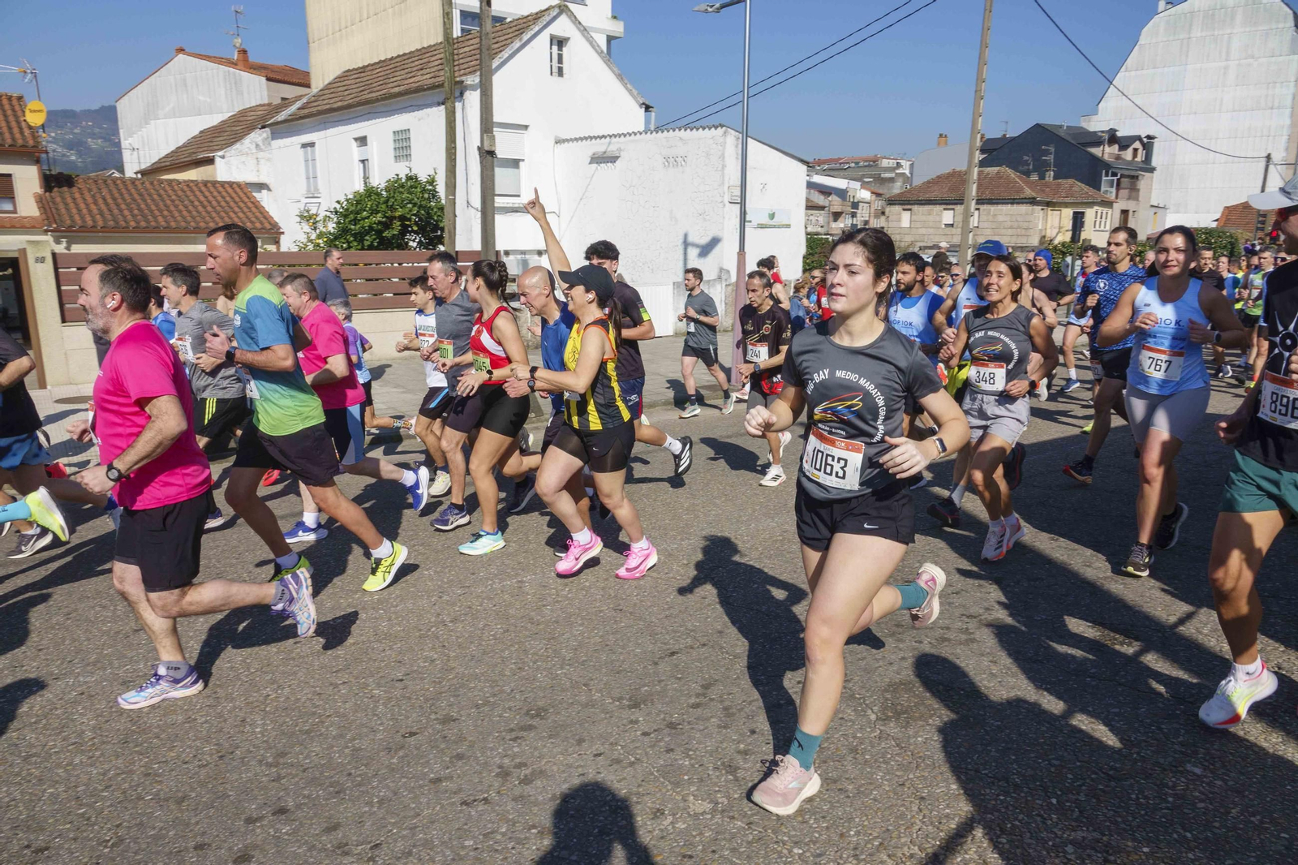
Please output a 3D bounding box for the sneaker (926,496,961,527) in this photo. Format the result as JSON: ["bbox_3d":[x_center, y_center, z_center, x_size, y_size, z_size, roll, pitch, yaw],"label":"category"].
[{"bbox_3d":[1.736,0.466,5.096,0.285,0.120,0.105,17,1,-32],"label":"sneaker"}]

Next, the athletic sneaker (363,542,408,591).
[{"bbox_3d":[-1.323,0.675,4.366,0.120,0.290,0.105,38,2,-17],"label":"athletic sneaker"}]

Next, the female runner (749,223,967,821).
[{"bbox_3d":[0.596,0.244,2.505,0.820,1.630,0.560,-11,16,-43],"label":"female runner"}]

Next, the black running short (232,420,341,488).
[{"bbox_3d":[-1.738,0.058,4.146,0.440,0.390,0.400,-8,15,-32],"label":"black running short"}]

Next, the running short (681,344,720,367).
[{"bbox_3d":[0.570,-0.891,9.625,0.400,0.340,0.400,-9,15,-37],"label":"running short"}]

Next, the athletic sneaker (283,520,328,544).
[{"bbox_3d":[-2.131,0.611,5.323,0.280,0.125,0.105,-2,12,-10],"label":"athletic sneaker"}]

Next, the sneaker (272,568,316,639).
[{"bbox_3d":[-1.303,0.628,3.188,0.125,0.285,0.105,-5,14,-30],"label":"sneaker"}]

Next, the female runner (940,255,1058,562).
[{"bbox_3d":[1.782,-0.139,4.400,0.550,1.570,0.520,-11,17,-40],"label":"female runner"}]

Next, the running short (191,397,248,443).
[{"bbox_3d":[-2.721,-0.103,5.519,0.420,0.370,0.380,-3,12,-12],"label":"running short"}]

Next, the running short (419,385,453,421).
[{"bbox_3d":[-1.543,-0.239,6.375,0.360,0.370,0.370,-8,15,-32],"label":"running short"}]

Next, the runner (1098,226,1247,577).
[{"bbox_3d":[2.511,-0.132,4.194,0.580,1.660,0.660,11,16,41],"label":"runner"}]

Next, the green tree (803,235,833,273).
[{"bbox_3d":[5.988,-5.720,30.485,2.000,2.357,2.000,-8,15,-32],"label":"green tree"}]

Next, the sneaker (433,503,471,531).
[{"bbox_3d":[-1.232,0.532,5.404,0.280,0.125,0.100,-9,15,-35],"label":"sneaker"}]

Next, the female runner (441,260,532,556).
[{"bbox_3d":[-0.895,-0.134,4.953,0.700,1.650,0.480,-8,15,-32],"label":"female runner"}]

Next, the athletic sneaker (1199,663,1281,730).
[{"bbox_3d":[1.901,0.856,2.788,0.285,0.135,0.105,-18,20,-24],"label":"athletic sneaker"}]

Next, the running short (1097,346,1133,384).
[{"bbox_3d":[3.391,-0.504,6.240,0.370,0.370,0.380,-8,15,-32],"label":"running short"}]

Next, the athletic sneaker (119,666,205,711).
[{"bbox_3d":[-1.877,0.976,3.318,0.300,0.125,0.110,-6,14,-26],"label":"athletic sneaker"}]

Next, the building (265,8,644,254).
[{"bbox_3d":[-5.802,-7.557,25.236,10.824,7.332,6.348,12,17,42],"label":"building"}]

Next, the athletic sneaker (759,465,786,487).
[{"bbox_3d":[0.935,0.328,6.511,0.275,0.120,0.100,-9,15,-37],"label":"athletic sneaker"}]

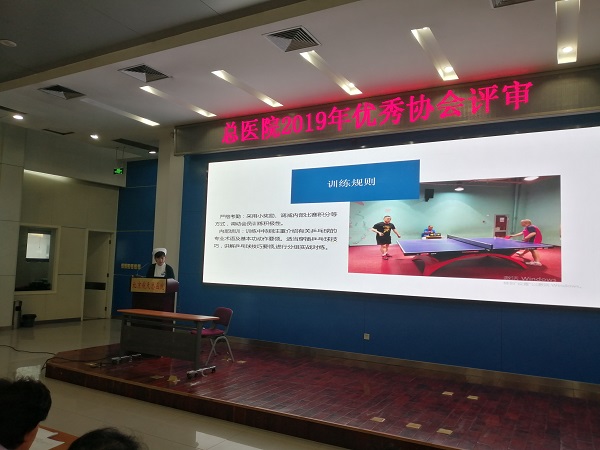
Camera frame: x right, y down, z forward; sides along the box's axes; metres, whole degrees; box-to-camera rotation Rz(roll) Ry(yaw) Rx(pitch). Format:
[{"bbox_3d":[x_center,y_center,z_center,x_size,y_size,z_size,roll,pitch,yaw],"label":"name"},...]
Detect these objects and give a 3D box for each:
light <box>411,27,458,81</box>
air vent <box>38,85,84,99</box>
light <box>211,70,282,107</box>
[{"bbox_3d":[1.737,-2.120,5.662,0.200,0.080,1.650,0,-4,28],"label":"light"},{"bbox_3d":[-3.826,-2.155,7.274,0.500,0.070,0.500,0,-4,28],"label":"air vent"},{"bbox_3d":[-0.751,-2.106,6.982,0.200,0.080,1.650,0,-4,28],"label":"light"}]

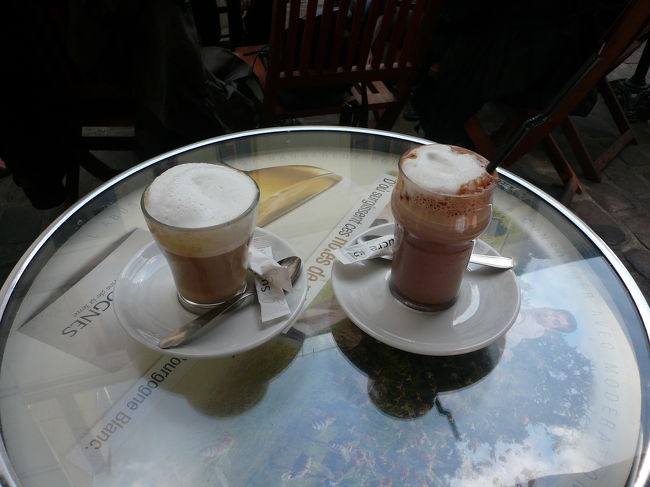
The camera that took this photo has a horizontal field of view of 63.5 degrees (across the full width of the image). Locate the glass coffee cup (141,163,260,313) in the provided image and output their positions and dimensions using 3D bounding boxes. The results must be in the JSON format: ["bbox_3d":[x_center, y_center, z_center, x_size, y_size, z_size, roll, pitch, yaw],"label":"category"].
[{"bbox_3d":[-0.090,0.001,0.406,0.084,0.095,0.084,1,41,-1],"label":"glass coffee cup"}]

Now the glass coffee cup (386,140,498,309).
[{"bbox_3d":[0.086,-0.008,0.408,0.071,0.116,0.071,2,41,0],"label":"glass coffee cup"}]

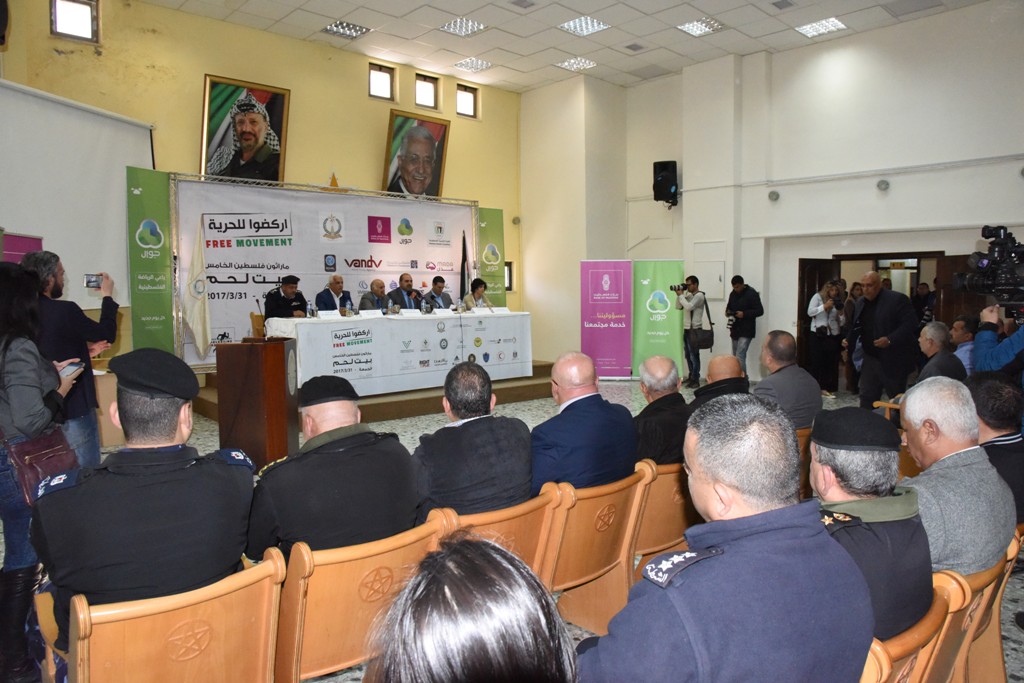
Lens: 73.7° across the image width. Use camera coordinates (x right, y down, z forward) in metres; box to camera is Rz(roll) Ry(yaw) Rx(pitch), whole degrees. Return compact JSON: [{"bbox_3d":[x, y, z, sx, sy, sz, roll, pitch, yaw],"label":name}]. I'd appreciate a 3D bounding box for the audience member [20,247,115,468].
[{"bbox_3d":[-2.329,0.409,3.643,0.520,1.829,0.520,4,6,38],"label":"audience member"}]

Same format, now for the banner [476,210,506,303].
[{"bbox_3d":[-0.346,-1.066,11.810,0.630,2.450,0.050,-5,7,-43],"label":"banner"}]

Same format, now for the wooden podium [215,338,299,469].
[{"bbox_3d":[-2.210,0.549,5.980,0.510,1.110,0.640,-1,5,-5],"label":"wooden podium"}]

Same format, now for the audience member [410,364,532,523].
[{"bbox_3d":[-0.320,0.730,2.820,0.520,1.280,0.800,-3,6,-32],"label":"audience member"}]

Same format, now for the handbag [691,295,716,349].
[{"bbox_3d":[2.882,-0.287,10.300,0.380,0.820,0.200,0,5,0],"label":"handbag"}]

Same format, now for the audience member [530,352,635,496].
[{"bbox_3d":[0.174,0.699,3.121,0.550,1.340,0.780,-4,7,-38],"label":"audience member"}]

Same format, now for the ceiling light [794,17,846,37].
[{"bbox_3d":[4.303,-4.382,9.481,0.580,0.070,0.580,-5,7,-43],"label":"ceiling light"}]

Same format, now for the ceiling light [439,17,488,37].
[{"bbox_3d":[-0.680,-4.470,9.740,0.600,0.080,0.600,-5,7,-43],"label":"ceiling light"}]

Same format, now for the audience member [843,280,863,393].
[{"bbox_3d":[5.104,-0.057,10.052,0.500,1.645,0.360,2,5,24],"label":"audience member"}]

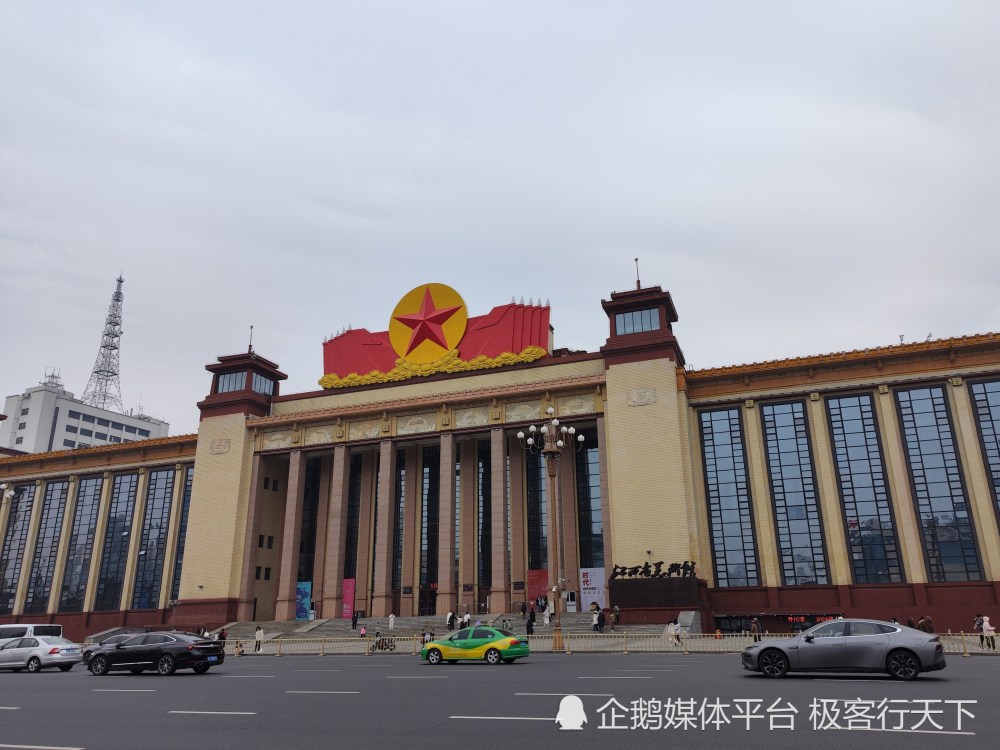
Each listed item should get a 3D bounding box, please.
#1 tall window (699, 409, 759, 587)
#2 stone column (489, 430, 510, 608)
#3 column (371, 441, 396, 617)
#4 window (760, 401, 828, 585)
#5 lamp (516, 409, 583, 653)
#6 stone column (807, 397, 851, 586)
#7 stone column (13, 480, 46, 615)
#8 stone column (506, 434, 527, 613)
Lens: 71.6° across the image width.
[{"bbox_3d":[22.443,11.739,68.247,4.132,17.340,0.300,-8,-20,19],"label":"tall window"},{"bbox_3d":[0.055,14.620,70.897,1.450,18.379,1.450,-7,-20,18],"label":"stone column"},{"bbox_3d":[-12.281,16.341,74.747,1.450,18.459,1.450,-7,-20,18],"label":"column"},{"bbox_3d":[28.166,11.028,66.267,4.071,17.416,0.300,-8,-20,19],"label":"window"},{"bbox_3d":[3.279,9.076,42.385,4.200,14.504,4.200,-6,-20,16],"label":"lamp"},{"bbox_3d":[30.813,10.598,65.049,1.429,17.541,0.900,-8,-20,19],"label":"stone column"},{"bbox_3d":[-66.217,24.210,97.795,1.150,18.235,0.800,-8,-20,19],"label":"stone column"},{"bbox_3d":[1.992,15.971,76.297,1.400,18.835,1.200,-7,-20,18],"label":"stone column"}]

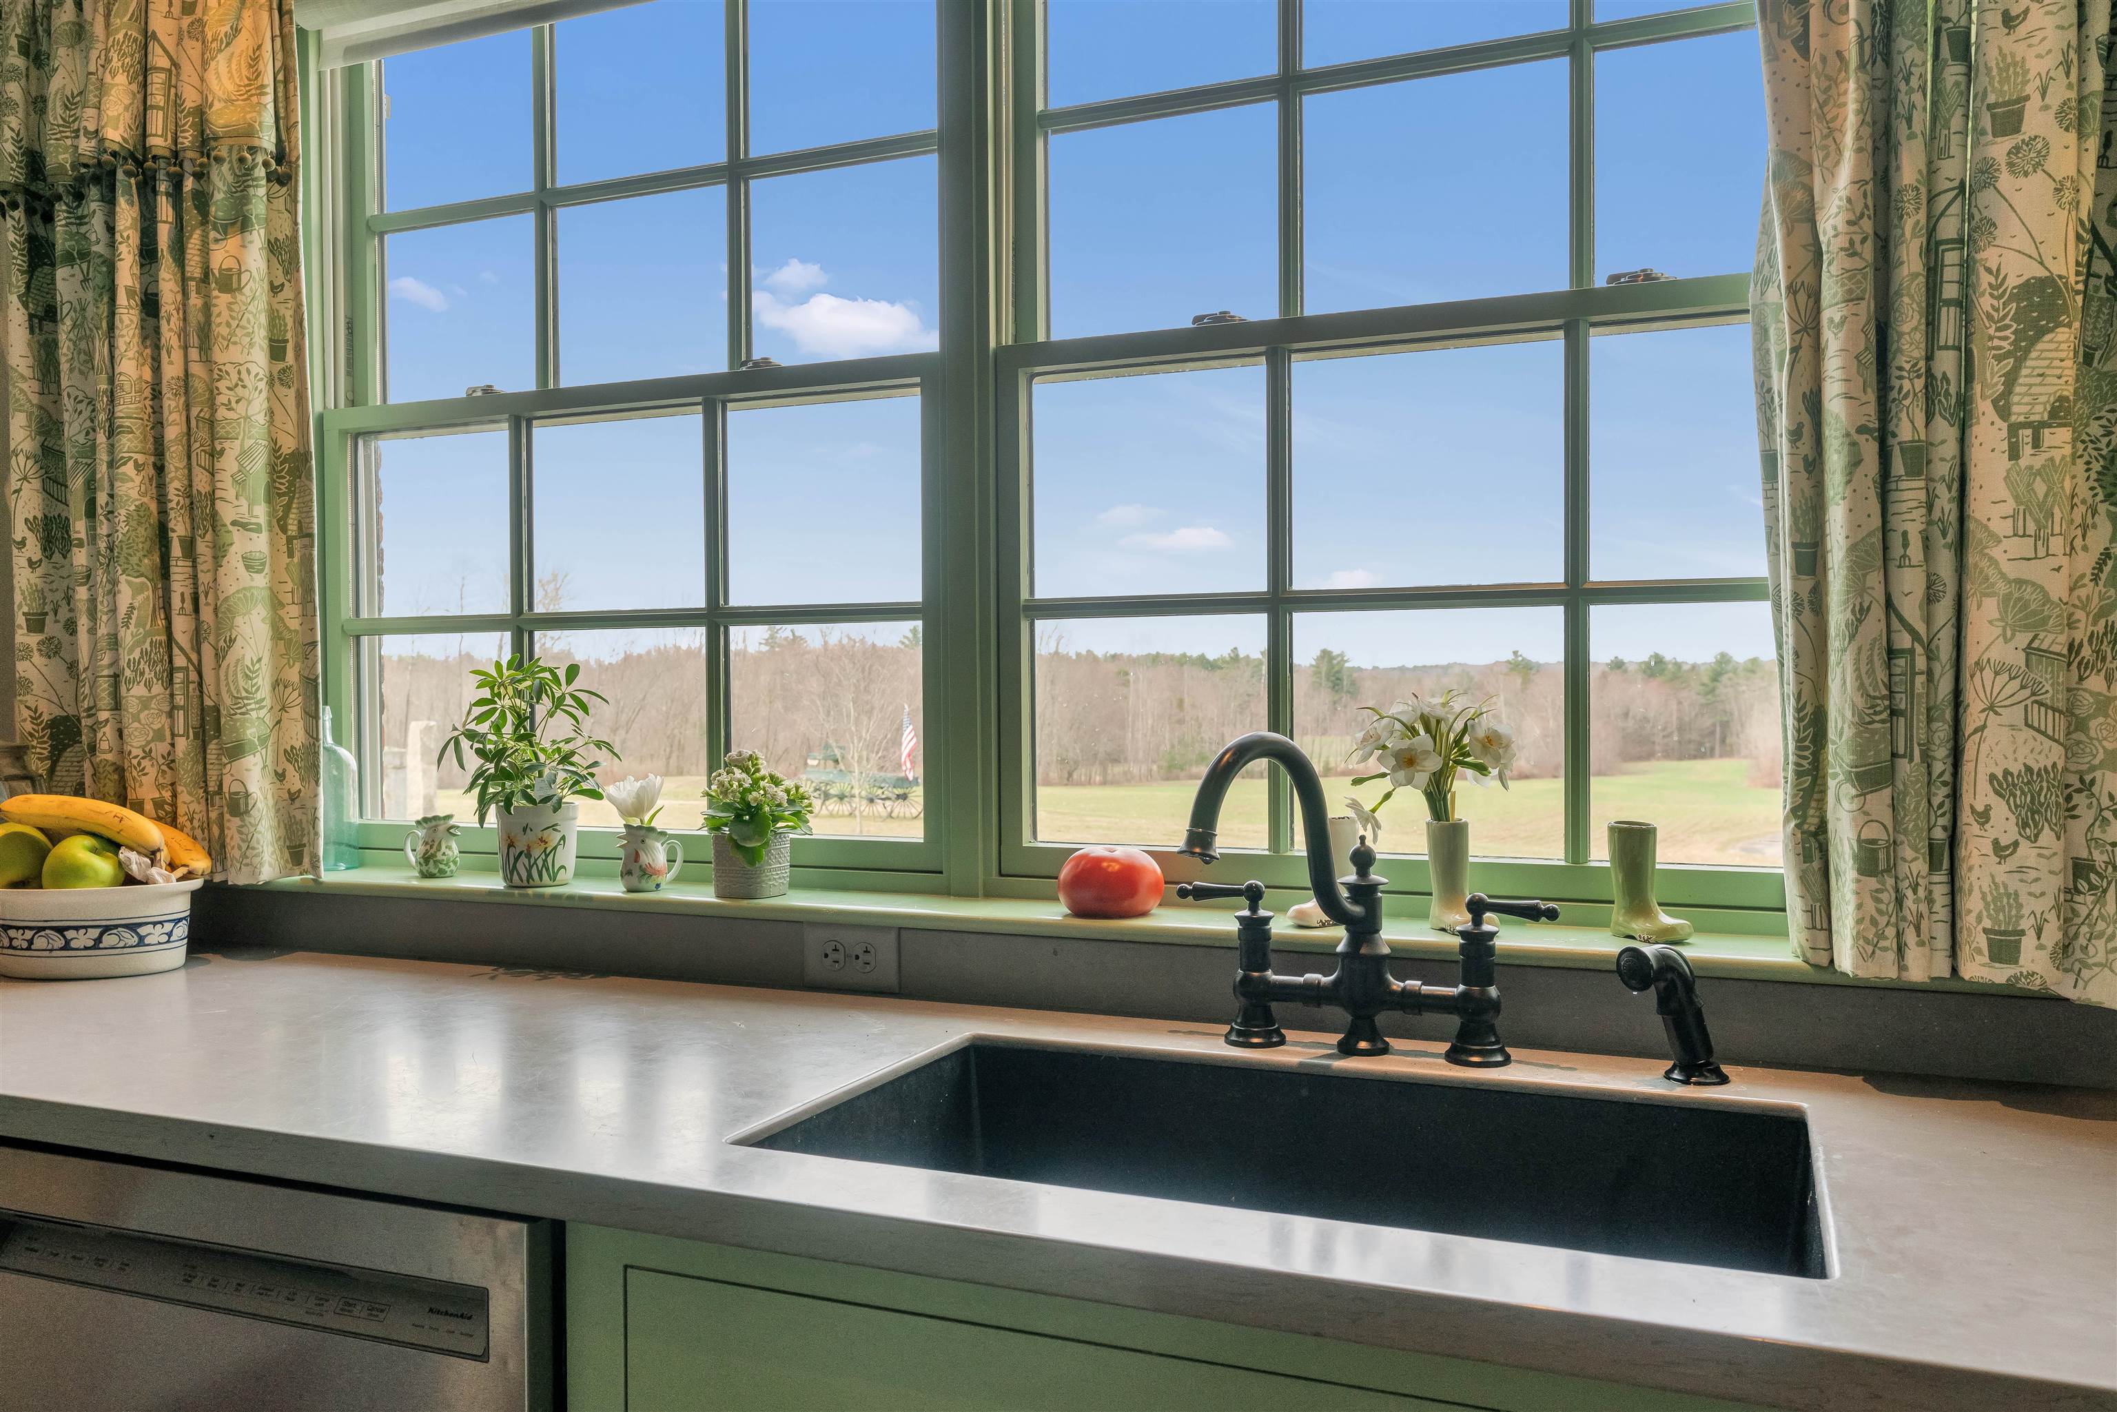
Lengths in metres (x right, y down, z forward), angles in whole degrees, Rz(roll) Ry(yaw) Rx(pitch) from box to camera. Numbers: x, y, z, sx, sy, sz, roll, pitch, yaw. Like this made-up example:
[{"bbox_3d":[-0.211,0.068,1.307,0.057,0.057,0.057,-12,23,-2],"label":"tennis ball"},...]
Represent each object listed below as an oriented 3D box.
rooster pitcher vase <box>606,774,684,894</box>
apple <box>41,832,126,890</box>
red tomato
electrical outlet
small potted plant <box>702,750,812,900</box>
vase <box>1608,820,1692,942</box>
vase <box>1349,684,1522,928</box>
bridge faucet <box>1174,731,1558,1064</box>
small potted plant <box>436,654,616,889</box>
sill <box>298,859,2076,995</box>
[{"bbox_3d":[-0.479,0.147,1.909,0.086,0.134,0.062,-1,1,-9],"label":"rooster pitcher vase"},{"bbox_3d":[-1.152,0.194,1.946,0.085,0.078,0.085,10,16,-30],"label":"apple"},{"bbox_3d":[0.055,0.180,1.691,0.108,0.072,0.108,0,1,0],"label":"red tomato"},{"bbox_3d":[-0.224,0.272,1.784,0.117,0.071,0.008,0,1,23],"label":"electrical outlet"},{"bbox_3d":[-0.346,0.134,1.885,0.122,0.166,0.113,0,1,0],"label":"small potted plant"},{"bbox_3d":[0.548,0.162,1.523,0.077,0.107,0.044,0,1,42],"label":"vase"},{"bbox_3d":[0.363,0.101,1.601,0.155,0.229,0.135,0,1,43],"label":"vase"},{"bbox_3d":[0.232,0.170,1.406,0.354,0.295,0.280,0,1,23],"label":"bridge faucet"},{"bbox_3d":[-0.650,0.077,2.014,0.195,0.278,0.180,0,1,23],"label":"small potted plant"},{"bbox_3d":[-0.114,0.227,1.797,2.100,0.022,0.137,0,1,23],"label":"sill"}]

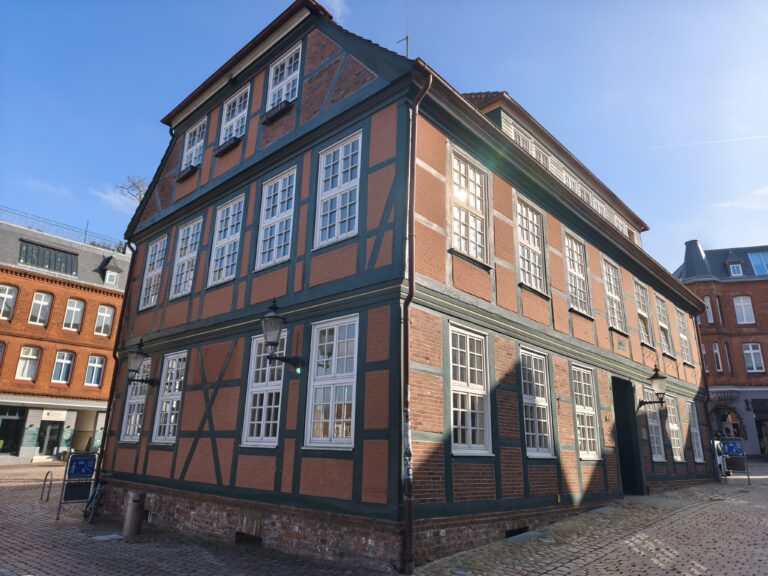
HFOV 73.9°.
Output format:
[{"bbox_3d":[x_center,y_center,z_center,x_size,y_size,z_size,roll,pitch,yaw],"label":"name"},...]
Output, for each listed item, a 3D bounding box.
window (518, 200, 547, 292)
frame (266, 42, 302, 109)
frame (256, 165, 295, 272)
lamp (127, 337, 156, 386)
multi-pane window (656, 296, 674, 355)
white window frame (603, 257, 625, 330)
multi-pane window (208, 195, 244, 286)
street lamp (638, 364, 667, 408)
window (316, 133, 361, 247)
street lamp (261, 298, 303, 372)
[{"bbox_3d":[3.301,-0.913,11.444,0.170,2.109,1.230,-14,-24,41],"label":"window"},{"bbox_3d":[-2.380,-4.887,12.144,1.284,1.601,0.120,-14,-24,41],"label":"frame"},{"bbox_3d":[-2.321,-1.490,11.111,1.242,2.141,0.150,-14,-24,40],"label":"frame"},{"bbox_3d":[-6.076,1.860,12.867,0.465,1.208,0.915,-14,-24,41],"label":"lamp"},{"bbox_3d":[9.946,1.398,18.079,0.120,1.998,1.193,-14,-24,41],"label":"multi-pane window"},{"bbox_3d":[6.730,0.258,14.983,0.170,2.109,1.230,-14,-24,41],"label":"white window frame"},{"bbox_3d":[-3.661,-1.076,11.966,1.165,2.116,0.170,-14,-23,40],"label":"multi-pane window"},{"bbox_3d":[8.145,2.974,15.407,0.880,1.280,0.480,-14,-24,41],"label":"street lamp"},{"bbox_3d":[-0.837,-1.805,9.552,1.165,2.116,0.170,-14,-23,40],"label":"window"},{"bbox_3d":[-1.762,0.789,8.969,0.465,1.178,0.915,-14,-24,41],"label":"street lamp"}]

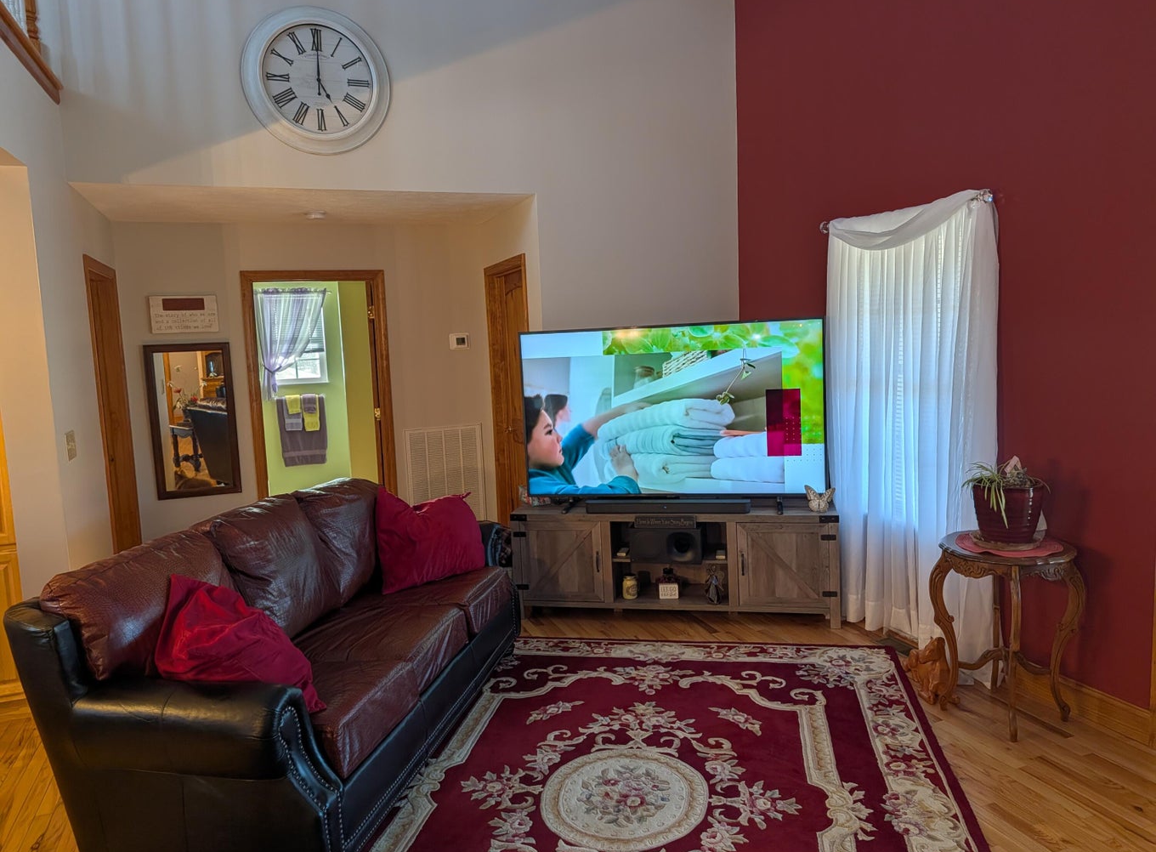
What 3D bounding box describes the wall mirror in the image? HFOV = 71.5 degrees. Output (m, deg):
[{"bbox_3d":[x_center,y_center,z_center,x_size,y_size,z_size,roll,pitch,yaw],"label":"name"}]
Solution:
[{"bbox_3d":[-2.505,-0.031,5.239,0.505,1.010,0.035,-5,7,-22],"label":"wall mirror"}]

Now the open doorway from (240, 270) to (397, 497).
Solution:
[{"bbox_3d":[-1.805,-0.033,5.730,0.950,2.130,0.150,-5,7,-21],"label":"open doorway"}]

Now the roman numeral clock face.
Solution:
[{"bbox_3d":[-1.369,-1.817,4.232,0.755,0.755,0.060,-5,7,-21],"label":"roman numeral clock face"}]

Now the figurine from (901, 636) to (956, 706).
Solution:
[{"bbox_3d":[1.532,1.040,3.521,0.175,0.240,0.175,-6,8,-30],"label":"figurine"}]

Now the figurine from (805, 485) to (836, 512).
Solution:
[{"bbox_3d":[1.295,0.384,4.296,0.160,0.155,0.070,-1,6,11],"label":"figurine"}]

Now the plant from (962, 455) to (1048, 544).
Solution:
[{"bbox_3d":[1.717,0.287,3.206,0.300,0.335,0.290,-5,7,-21],"label":"plant"}]

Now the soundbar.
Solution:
[{"bbox_3d":[0.499,0.449,4.459,0.895,0.060,0.095,-1,7,11],"label":"soundbar"}]

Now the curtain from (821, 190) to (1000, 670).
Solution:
[{"bbox_3d":[1.583,0.043,3.904,0.135,2.130,1.050,-5,7,-22],"label":"curtain"}]

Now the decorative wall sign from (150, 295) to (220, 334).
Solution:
[{"bbox_3d":[-2.530,-0.717,5.163,0.395,0.238,0.028,-5,7,-22],"label":"decorative wall sign"}]

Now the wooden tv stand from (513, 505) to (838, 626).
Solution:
[{"bbox_3d":[0.545,0.766,4.596,1.775,0.613,0.405,-1,6,11],"label":"wooden tv stand"}]

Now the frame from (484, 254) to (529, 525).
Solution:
[{"bbox_3d":[-0.424,-0.051,5.471,0.110,2.110,0.950,-5,7,-22],"label":"frame"}]

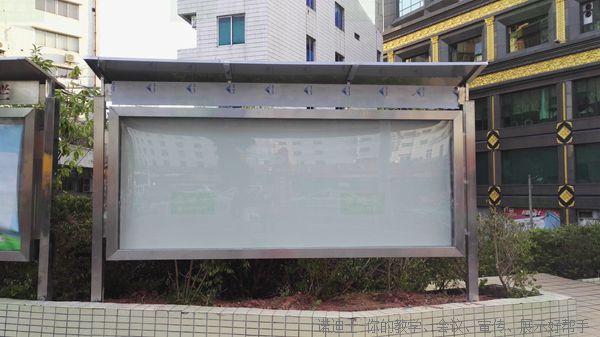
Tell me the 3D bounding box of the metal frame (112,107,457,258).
[{"bbox_3d":[-0.095,0.134,3.760,3.088,1.300,0.080,0,-2,-2],"label":"metal frame"}]

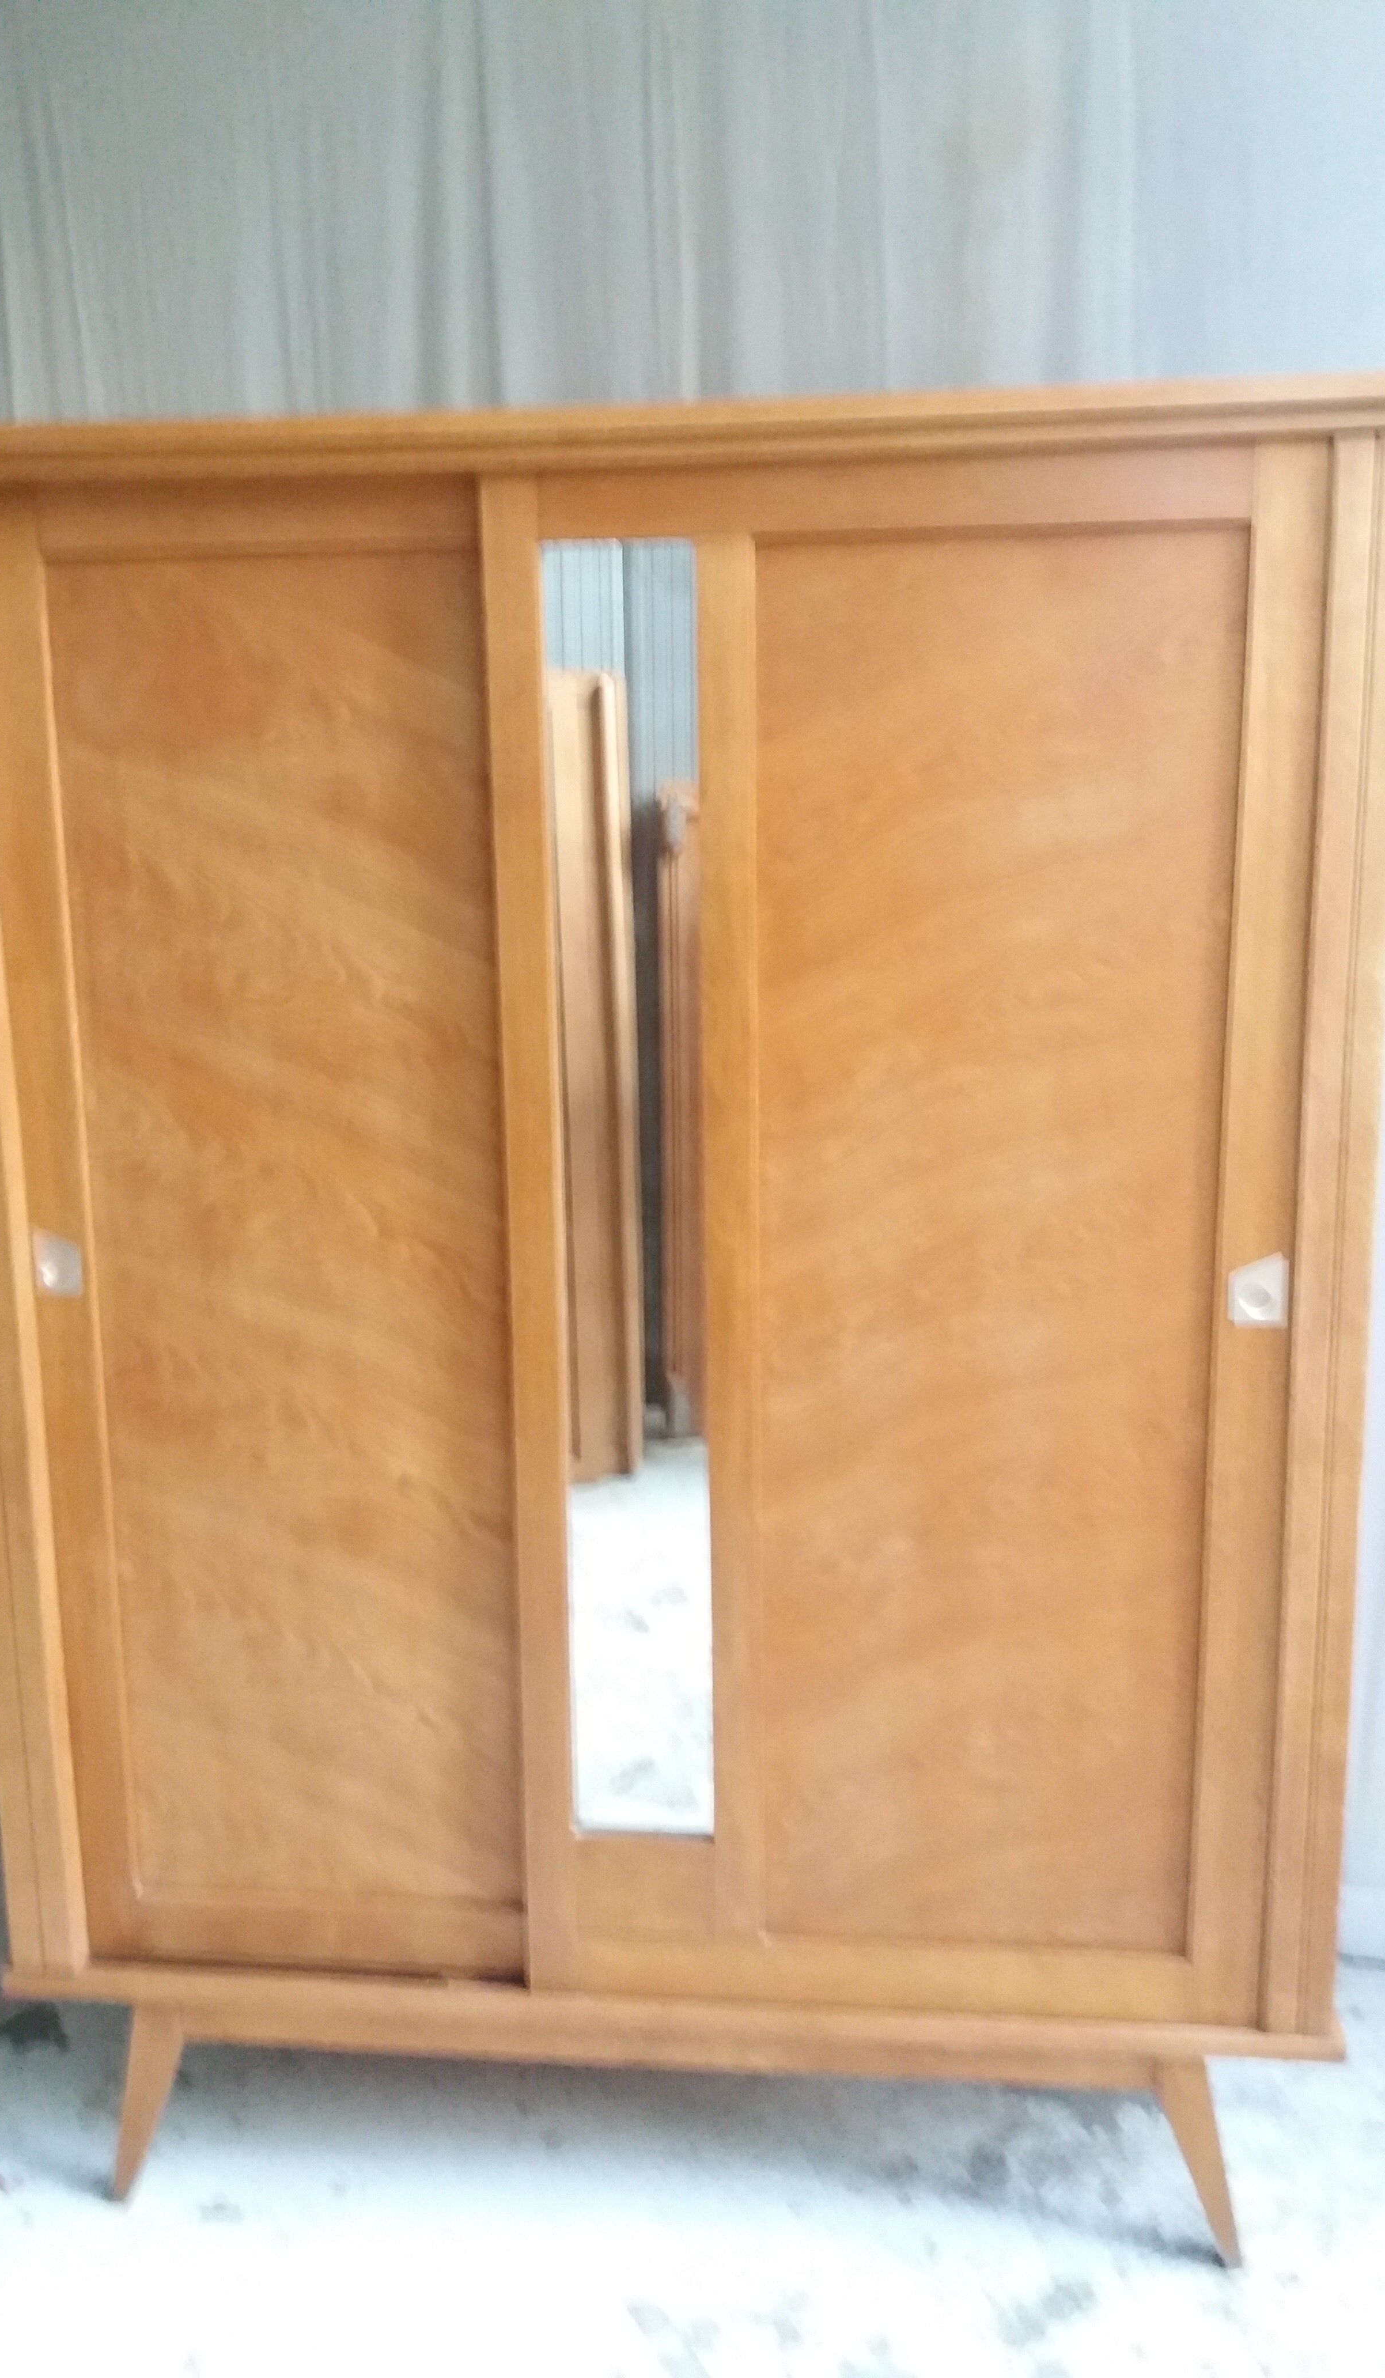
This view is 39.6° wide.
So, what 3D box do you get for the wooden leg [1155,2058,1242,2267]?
[{"bbox_3d":[0.506,0.955,1.933,0.089,0.241,0.055,0,11,6],"label":"wooden leg"}]

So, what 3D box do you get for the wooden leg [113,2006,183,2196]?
[{"bbox_3d":[-0.572,0.951,2.046,0.089,0.241,0.055,0,11,6],"label":"wooden leg"}]

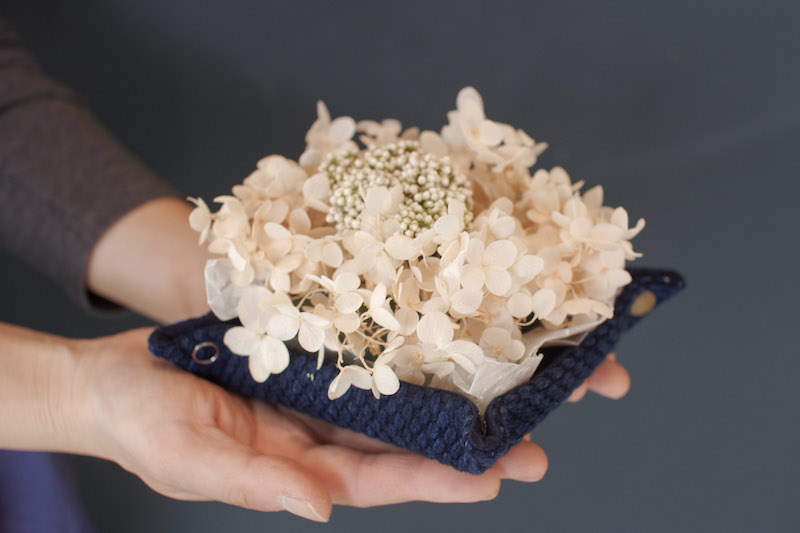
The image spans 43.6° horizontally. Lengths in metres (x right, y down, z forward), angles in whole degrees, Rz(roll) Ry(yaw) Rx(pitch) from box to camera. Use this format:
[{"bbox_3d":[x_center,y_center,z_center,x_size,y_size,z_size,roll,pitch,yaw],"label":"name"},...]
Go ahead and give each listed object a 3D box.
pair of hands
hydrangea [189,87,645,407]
[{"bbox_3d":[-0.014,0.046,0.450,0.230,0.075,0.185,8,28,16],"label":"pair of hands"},{"bbox_3d":[0.009,-0.013,0.457,0.200,0.115,0.185,0,27,0],"label":"hydrangea"}]

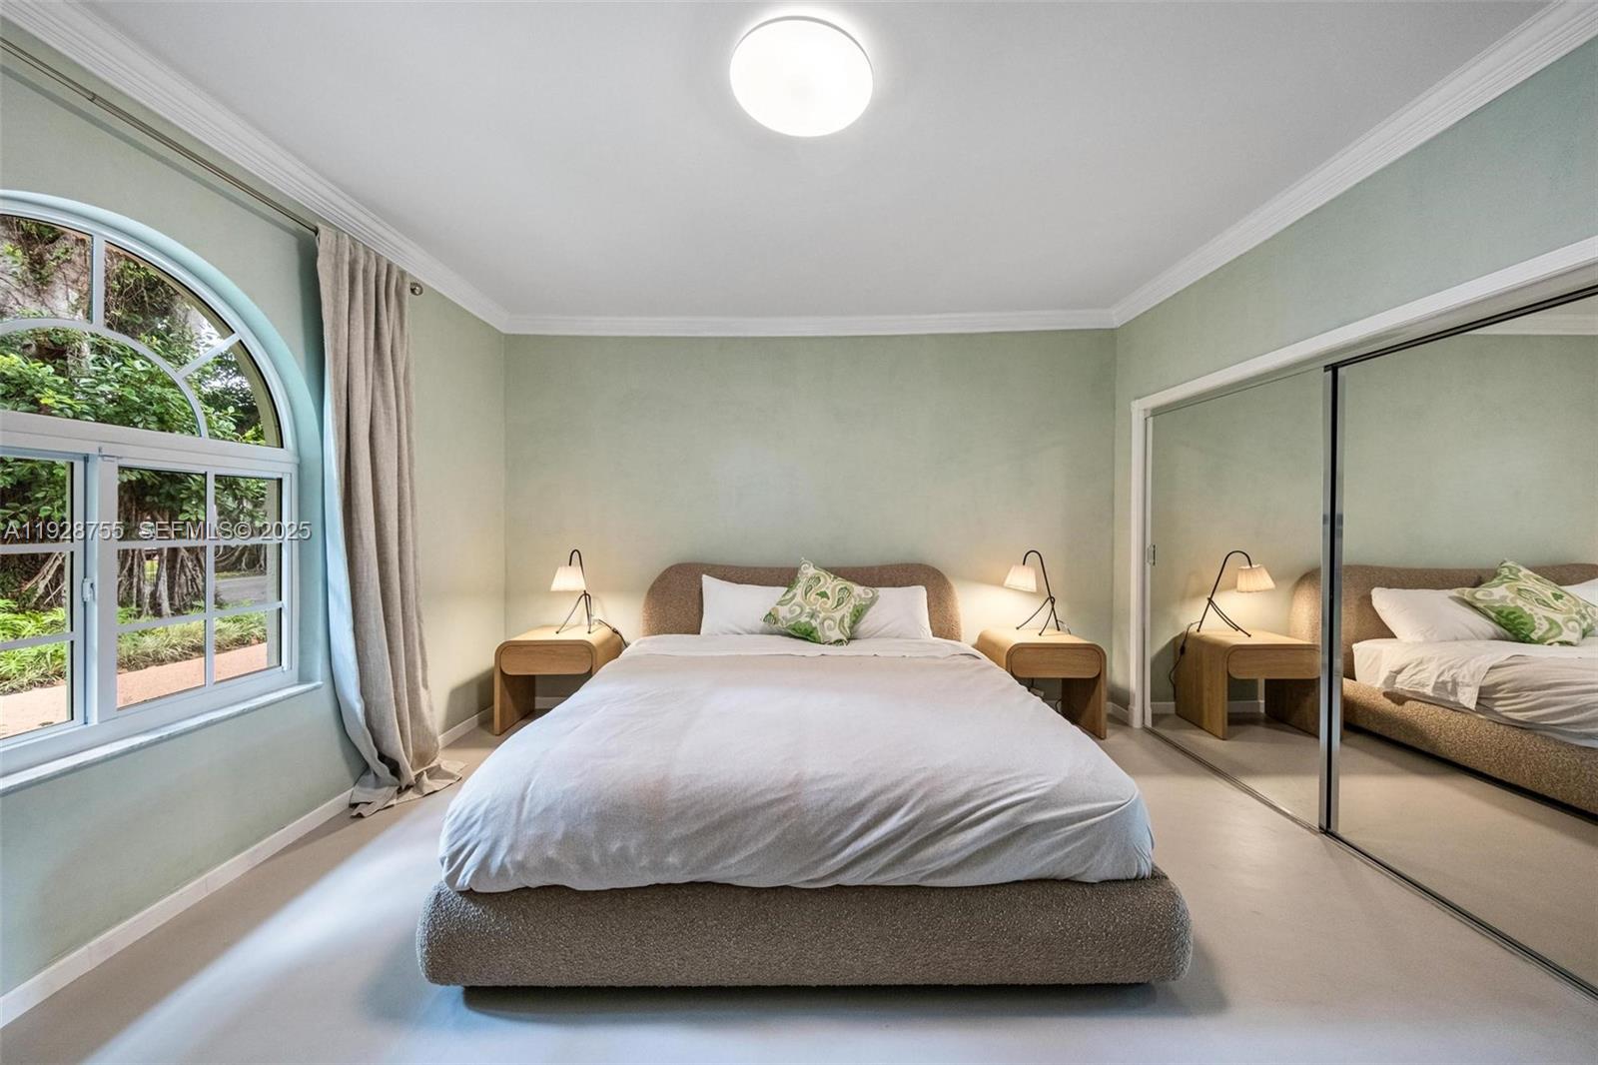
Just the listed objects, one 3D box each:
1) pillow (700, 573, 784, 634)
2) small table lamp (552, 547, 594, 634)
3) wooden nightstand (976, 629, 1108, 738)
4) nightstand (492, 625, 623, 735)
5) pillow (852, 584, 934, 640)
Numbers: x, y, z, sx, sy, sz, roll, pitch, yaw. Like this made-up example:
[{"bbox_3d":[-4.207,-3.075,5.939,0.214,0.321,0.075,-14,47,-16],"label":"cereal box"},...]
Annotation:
[{"bbox_3d":[-0.250,0.455,3.235,0.670,0.390,0.180,0,-22,0],"label":"pillow"},{"bbox_3d":[-1.468,0.390,3.480,0.230,0.530,0.360,0,1,5],"label":"small table lamp"},{"bbox_3d":[1.523,0.934,3.365,0.600,0.560,0.440,0,1,0],"label":"wooden nightstand"},{"bbox_3d":[-1.515,0.934,3.415,0.610,0.560,0.440,0,1,0],"label":"nightstand"},{"bbox_3d":[0.452,0.485,3.230,0.670,0.370,0.180,0,-22,0],"label":"pillow"}]

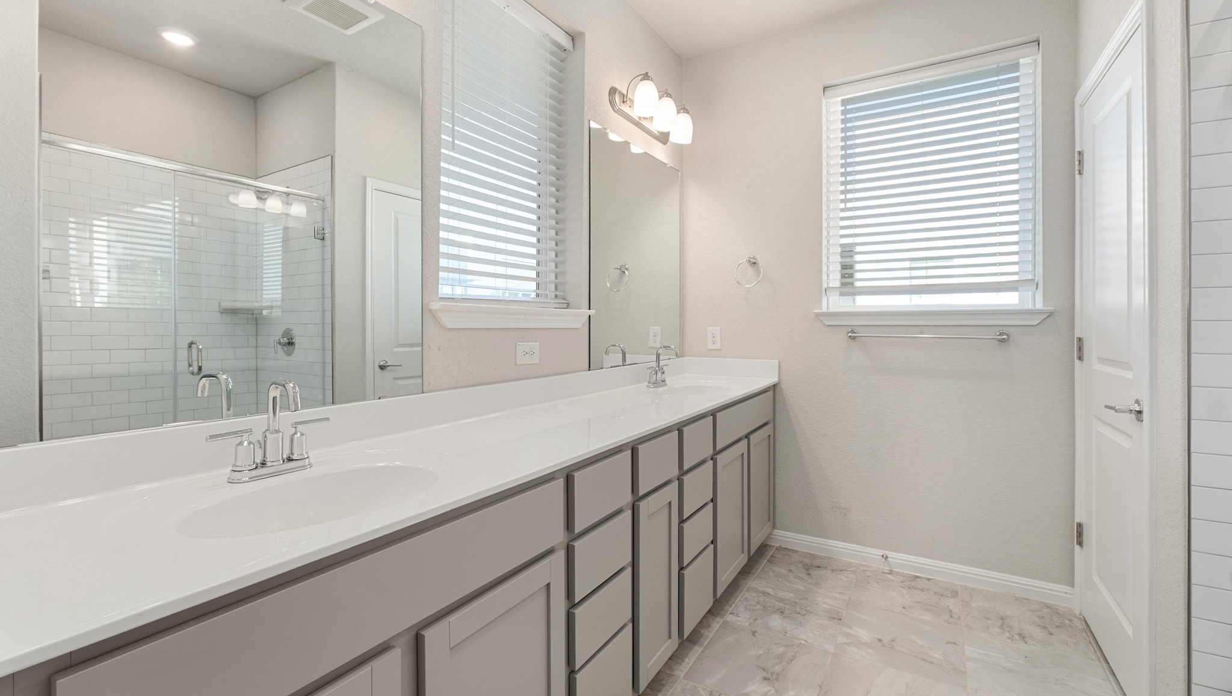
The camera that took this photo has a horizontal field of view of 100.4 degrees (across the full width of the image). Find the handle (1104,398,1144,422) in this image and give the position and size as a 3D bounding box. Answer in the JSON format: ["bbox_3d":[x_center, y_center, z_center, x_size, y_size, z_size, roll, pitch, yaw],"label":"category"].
[{"bbox_3d":[1.541,0.189,1.559,0.060,0.070,0.140,1,3,31],"label":"handle"}]

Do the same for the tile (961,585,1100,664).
[{"bbox_3d":[1.631,1.097,2.068,0.403,0.010,0.403,1,2,31],"label":"tile"}]

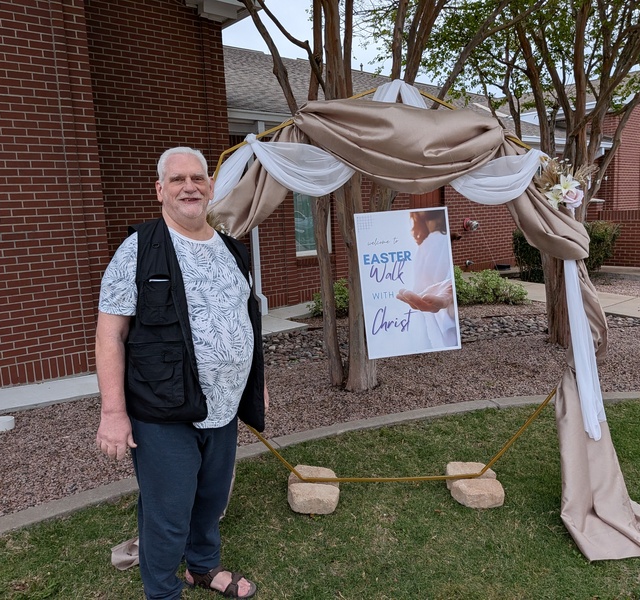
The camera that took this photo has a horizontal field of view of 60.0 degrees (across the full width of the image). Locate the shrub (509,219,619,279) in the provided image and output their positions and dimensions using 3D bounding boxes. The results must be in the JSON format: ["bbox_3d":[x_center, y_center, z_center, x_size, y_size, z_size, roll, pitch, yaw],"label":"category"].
[{"bbox_3d":[5.120,-1.000,11.500,1.250,1.230,1.950,-11,11,-44],"label":"shrub"}]

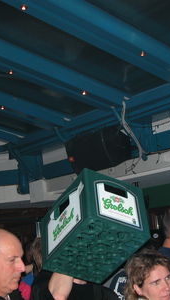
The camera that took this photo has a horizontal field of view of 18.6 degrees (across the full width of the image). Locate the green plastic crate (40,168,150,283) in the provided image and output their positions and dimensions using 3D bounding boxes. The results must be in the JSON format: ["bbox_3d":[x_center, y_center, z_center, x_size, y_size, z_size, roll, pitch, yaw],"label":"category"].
[{"bbox_3d":[0.037,0.348,2.315,0.300,0.265,0.400,20,-50,-23],"label":"green plastic crate"}]

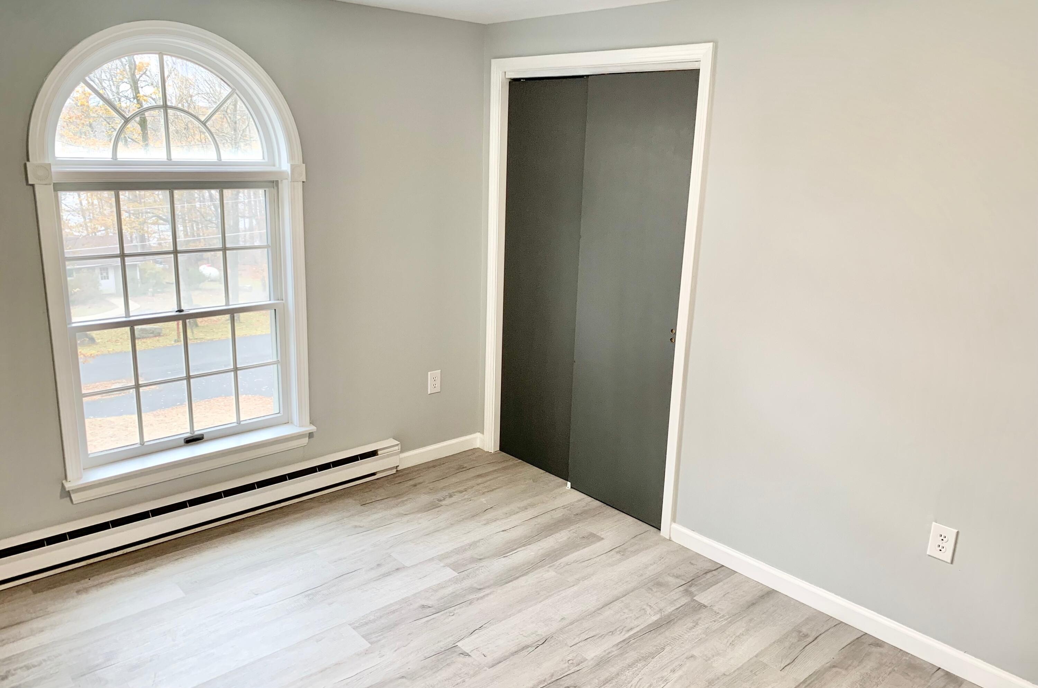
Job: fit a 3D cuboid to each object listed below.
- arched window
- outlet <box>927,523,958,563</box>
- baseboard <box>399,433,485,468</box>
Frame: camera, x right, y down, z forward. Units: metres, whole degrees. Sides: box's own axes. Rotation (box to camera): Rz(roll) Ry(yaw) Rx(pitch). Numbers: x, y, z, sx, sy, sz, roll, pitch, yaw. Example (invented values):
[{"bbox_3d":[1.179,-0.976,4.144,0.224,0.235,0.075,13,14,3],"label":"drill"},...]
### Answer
[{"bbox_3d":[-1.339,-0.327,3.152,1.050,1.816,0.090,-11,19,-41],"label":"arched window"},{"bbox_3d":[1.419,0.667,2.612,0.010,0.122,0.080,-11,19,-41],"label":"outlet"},{"bbox_3d":[-0.451,0.592,4.275,0.572,0.088,0.018,-11,19,-41],"label":"baseboard"}]

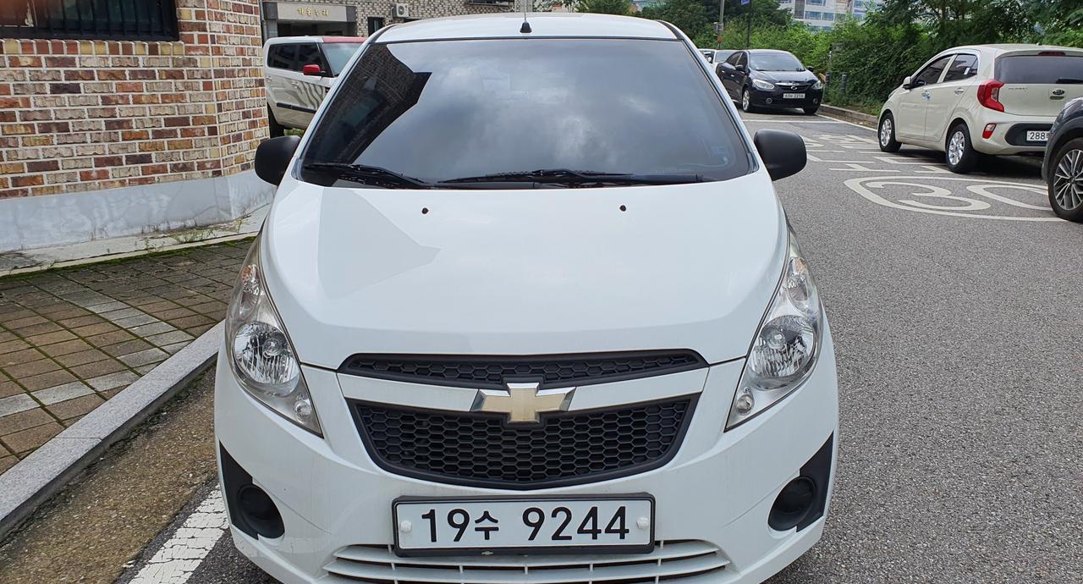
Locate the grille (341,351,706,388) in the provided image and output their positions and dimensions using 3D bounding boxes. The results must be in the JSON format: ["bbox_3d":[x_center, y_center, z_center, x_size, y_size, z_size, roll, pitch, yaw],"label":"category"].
[{"bbox_3d":[-0.034,0.156,1.695,0.790,0.070,0.140,-1,17,-1],"label":"grille"}]

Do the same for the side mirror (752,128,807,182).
[{"bbox_3d":[0.779,-0.457,2.710,0.190,0.160,0.115,-1,17,0],"label":"side mirror"}]

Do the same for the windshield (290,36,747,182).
[{"bbox_3d":[-0.055,-0.587,2.559,1.320,0.110,0.890,-1,43,-1],"label":"windshield"}]

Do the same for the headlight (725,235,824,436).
[{"bbox_3d":[0.546,0.090,1.972,0.280,0.340,0.450,-1,17,-1],"label":"headlight"}]

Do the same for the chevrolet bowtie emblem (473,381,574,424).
[{"bbox_3d":[-0.037,0.223,1.635,0.202,0.080,0.028,-1,7,0],"label":"chevrolet bowtie emblem"}]

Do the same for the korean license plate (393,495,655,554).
[{"bbox_3d":[-0.035,0.473,1.652,0.530,0.122,0.024,-1,17,0],"label":"korean license plate"}]

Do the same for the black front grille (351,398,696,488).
[{"bbox_3d":[-0.032,0.306,1.692,0.745,0.145,0.130,-1,17,-1],"label":"black front grille"}]

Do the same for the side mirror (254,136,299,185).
[{"bbox_3d":[-0.856,-0.434,2.710,0.190,0.160,0.115,-1,17,0],"label":"side mirror"}]

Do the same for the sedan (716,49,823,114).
[{"bbox_3d":[5.717,-5.433,20.855,1.810,1.480,4.600,-1,17,-3],"label":"sedan"}]

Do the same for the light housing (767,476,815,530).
[{"bbox_3d":[0.571,0.474,1.839,0.107,0.118,0.090,-1,17,-1],"label":"light housing"}]

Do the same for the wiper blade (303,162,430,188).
[{"bbox_3d":[-0.537,-0.360,2.500,0.430,0.042,0.050,11,20,20],"label":"wiper blade"}]

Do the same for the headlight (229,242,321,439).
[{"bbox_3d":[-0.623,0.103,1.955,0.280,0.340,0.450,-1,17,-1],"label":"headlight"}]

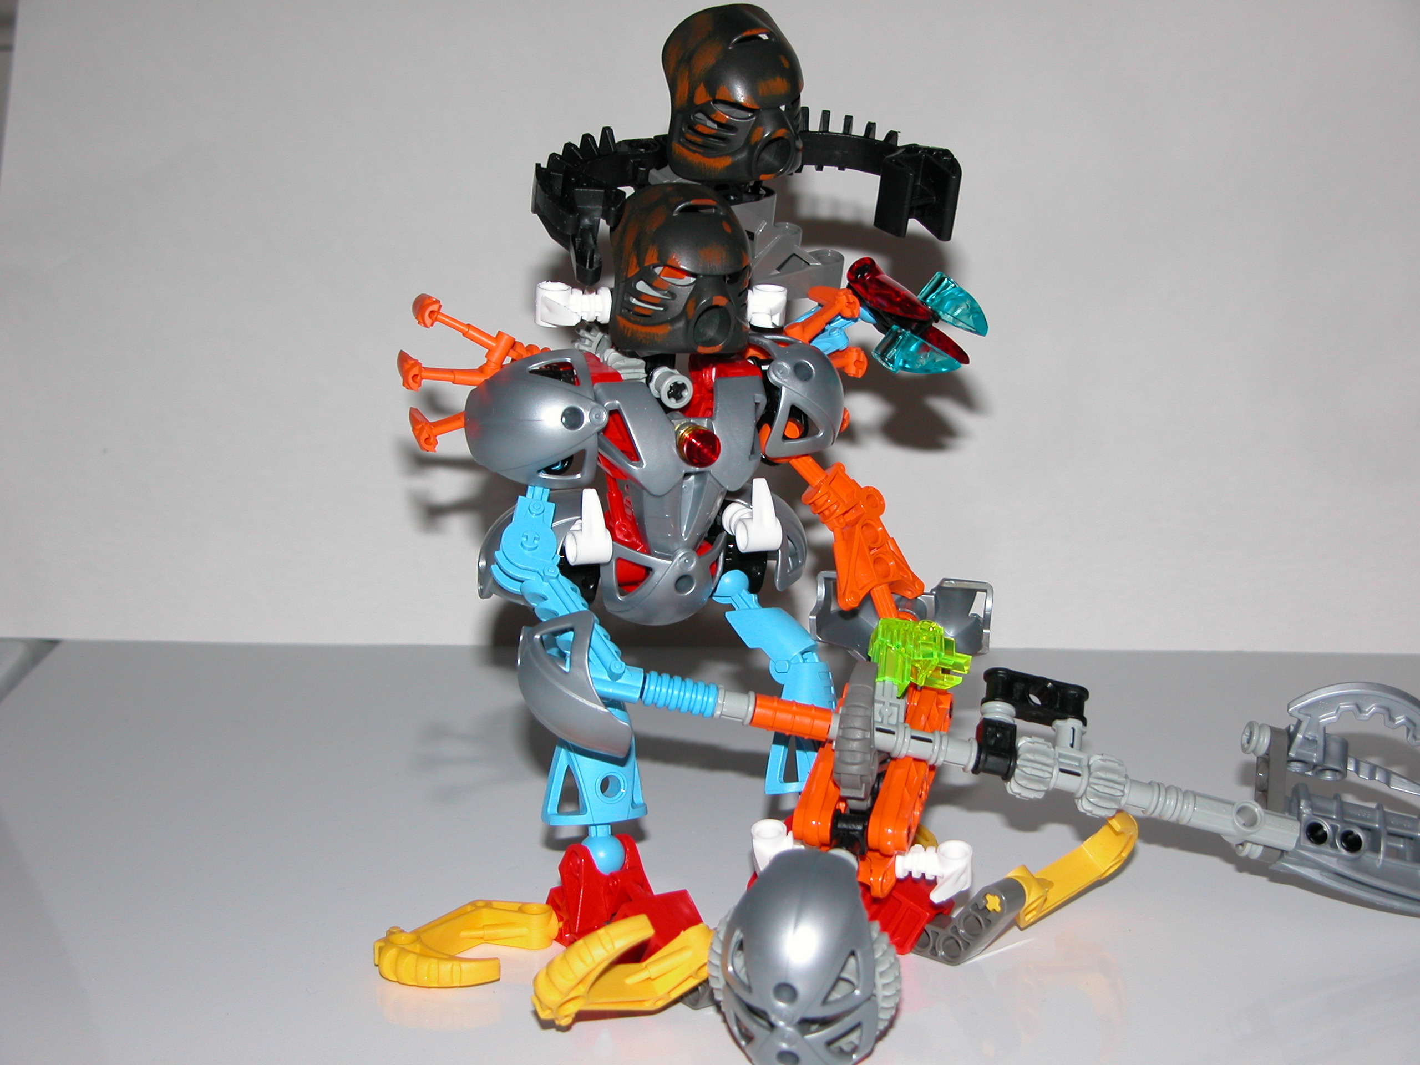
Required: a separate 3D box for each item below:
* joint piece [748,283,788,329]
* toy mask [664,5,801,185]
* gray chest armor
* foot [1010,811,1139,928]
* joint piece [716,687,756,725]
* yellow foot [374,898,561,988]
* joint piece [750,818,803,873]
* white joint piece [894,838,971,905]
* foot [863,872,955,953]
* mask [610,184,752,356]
[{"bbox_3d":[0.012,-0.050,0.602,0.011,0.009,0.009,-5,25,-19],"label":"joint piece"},{"bbox_3d":[0.004,-0.095,0.592,0.028,0.036,0.024,-7,33,-27],"label":"toy mask"},{"bbox_3d":[-0.012,-0.012,0.613,0.080,0.058,0.044,-5,17,-19],"label":"gray chest armor"},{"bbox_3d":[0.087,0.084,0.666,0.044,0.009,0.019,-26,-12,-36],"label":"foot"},{"bbox_3d":[0.005,0.039,0.603,0.008,0.007,0.007,12,0,5],"label":"joint piece"},{"bbox_3d":[-0.054,0.092,0.608,0.039,0.009,0.033,2,14,9],"label":"yellow foot"},{"bbox_3d":[0.017,0.069,0.568,0.018,0.009,0.015,6,27,0],"label":"joint piece"},{"bbox_3d":[0.047,0.072,0.568,0.018,0.009,0.015,6,27,0],"label":"white joint piece"},{"bbox_3d":[0.036,0.081,0.654,0.029,0.024,0.042,-7,16,-26],"label":"foot"},{"bbox_3d":[-0.006,-0.057,0.590,0.029,0.036,0.025,-5,25,-19],"label":"mask"}]

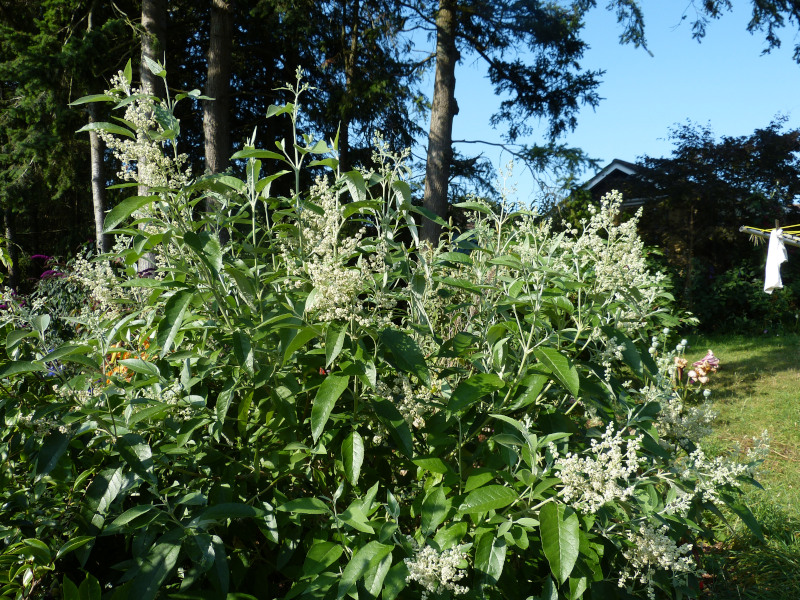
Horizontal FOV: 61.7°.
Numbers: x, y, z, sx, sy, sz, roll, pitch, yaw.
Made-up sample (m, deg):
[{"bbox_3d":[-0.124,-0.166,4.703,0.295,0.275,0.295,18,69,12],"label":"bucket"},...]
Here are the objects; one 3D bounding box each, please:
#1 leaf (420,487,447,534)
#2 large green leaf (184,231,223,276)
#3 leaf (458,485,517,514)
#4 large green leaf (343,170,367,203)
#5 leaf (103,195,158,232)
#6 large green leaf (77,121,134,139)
[{"bbox_3d":[0.093,0.565,1.800,0.075,0.138,0.030,14,-18,4],"label":"leaf"},{"bbox_3d":[-0.627,-0.146,2.150,0.090,0.165,0.040,-24,-9,-10],"label":"large green leaf"},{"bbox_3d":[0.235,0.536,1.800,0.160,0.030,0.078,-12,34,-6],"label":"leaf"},{"bbox_3d":[-0.149,-0.366,2.200,0.068,0.135,0.045,-25,-15,-13],"label":"large green leaf"},{"bbox_3d":[-0.885,-0.281,2.200,0.215,0.040,0.085,-31,45,-12],"label":"leaf"},{"bbox_3d":[-0.987,-0.569,2.250,0.200,0.040,0.075,-7,33,-7],"label":"large green leaf"}]

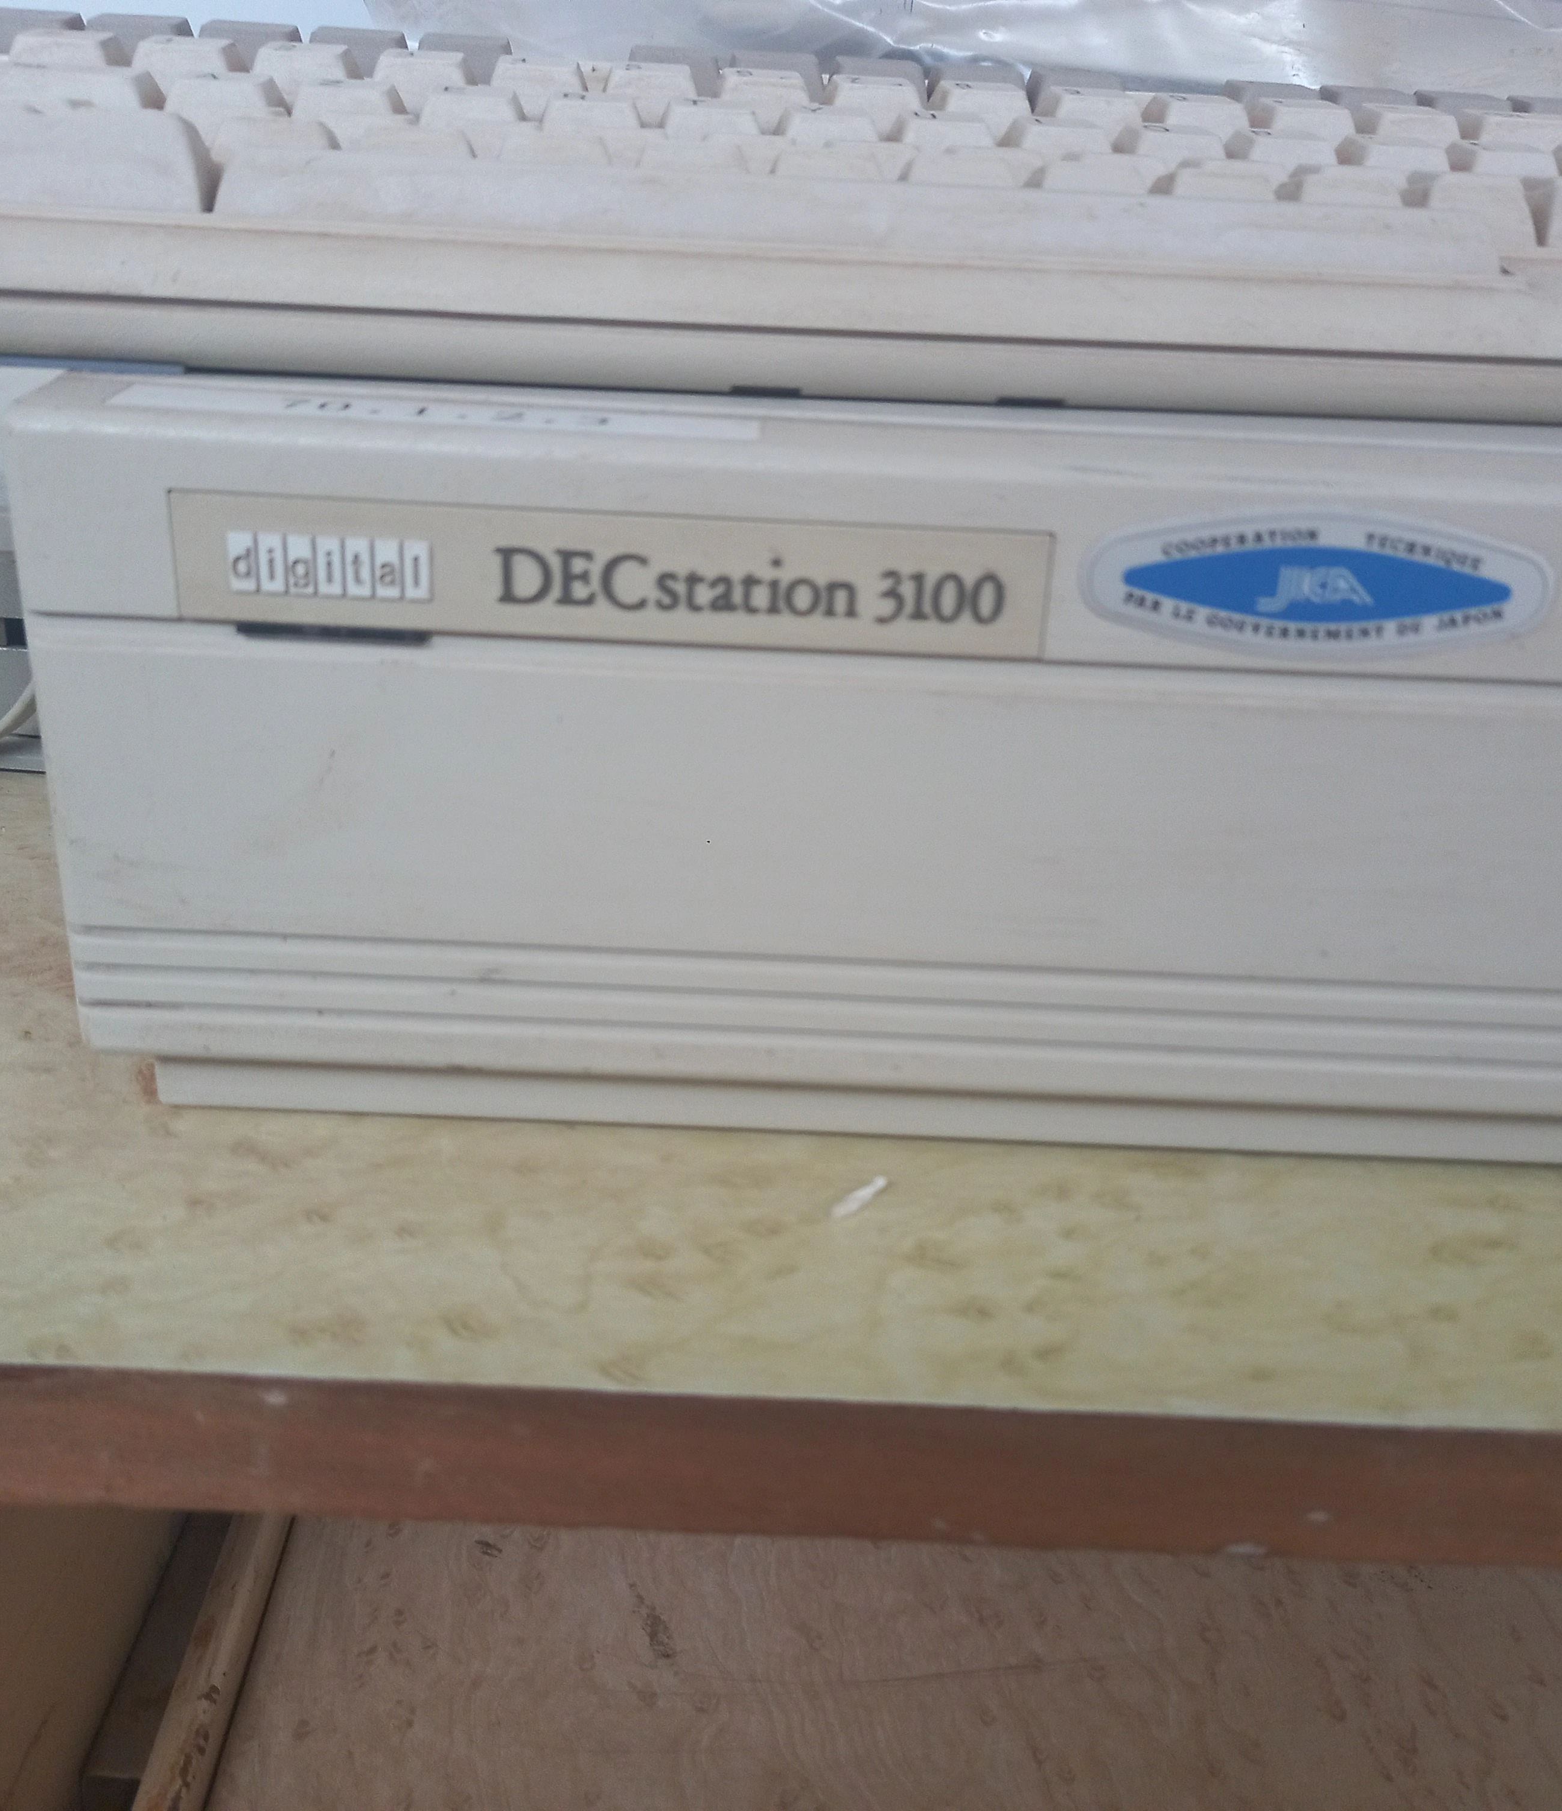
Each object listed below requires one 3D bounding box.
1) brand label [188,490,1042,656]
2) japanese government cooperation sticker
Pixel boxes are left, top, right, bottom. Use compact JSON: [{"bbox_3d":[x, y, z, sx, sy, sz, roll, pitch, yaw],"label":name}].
[{"bbox_3d":[-0.020,-0.038,0.202,0.102,0.015,0.002,3,24,0],"label":"brand label"},{"bbox_3d":[0.062,-0.037,0.202,0.055,0.017,0.001,3,24,0],"label":"japanese government cooperation sticker"}]

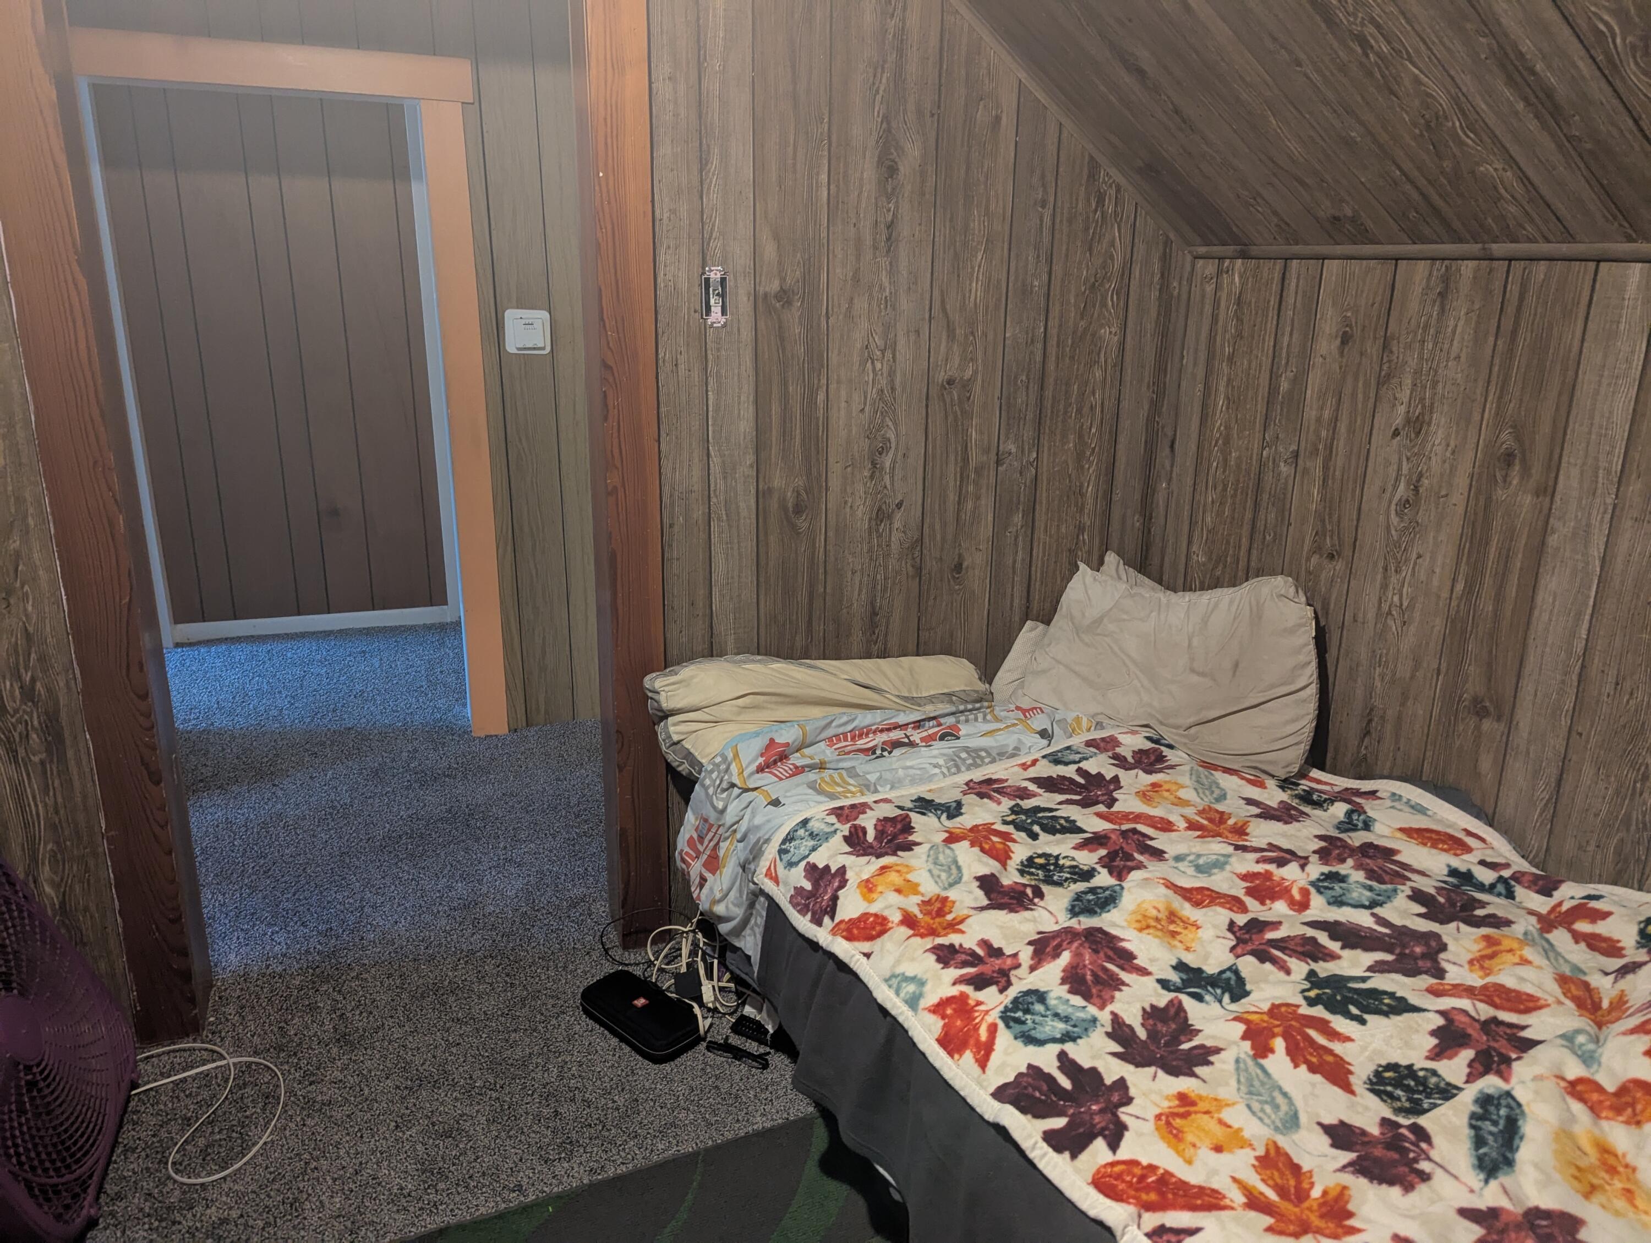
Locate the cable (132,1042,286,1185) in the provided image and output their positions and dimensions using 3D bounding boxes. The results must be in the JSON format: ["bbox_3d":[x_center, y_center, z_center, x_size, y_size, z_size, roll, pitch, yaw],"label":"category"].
[{"bbox_3d":[-1.058,0.819,1.971,0.220,0.015,0.410,-14,22,-41],"label":"cable"}]

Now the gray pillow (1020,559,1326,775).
[{"bbox_3d":[0.697,0.077,2.300,0.500,0.420,0.160,7,-19,20],"label":"gray pillow"}]

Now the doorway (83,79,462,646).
[{"bbox_3d":[-1.452,-0.489,3.179,0.800,1.840,0.120,-6,18,-22],"label":"doorway"}]

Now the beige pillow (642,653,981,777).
[{"bbox_3d":[0.011,0.157,2.263,0.700,0.190,0.330,-6,18,-22],"label":"beige pillow"}]

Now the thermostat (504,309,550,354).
[{"bbox_3d":[-0.850,-0.830,3.284,0.129,0.121,0.030,-6,18,-22],"label":"thermostat"}]

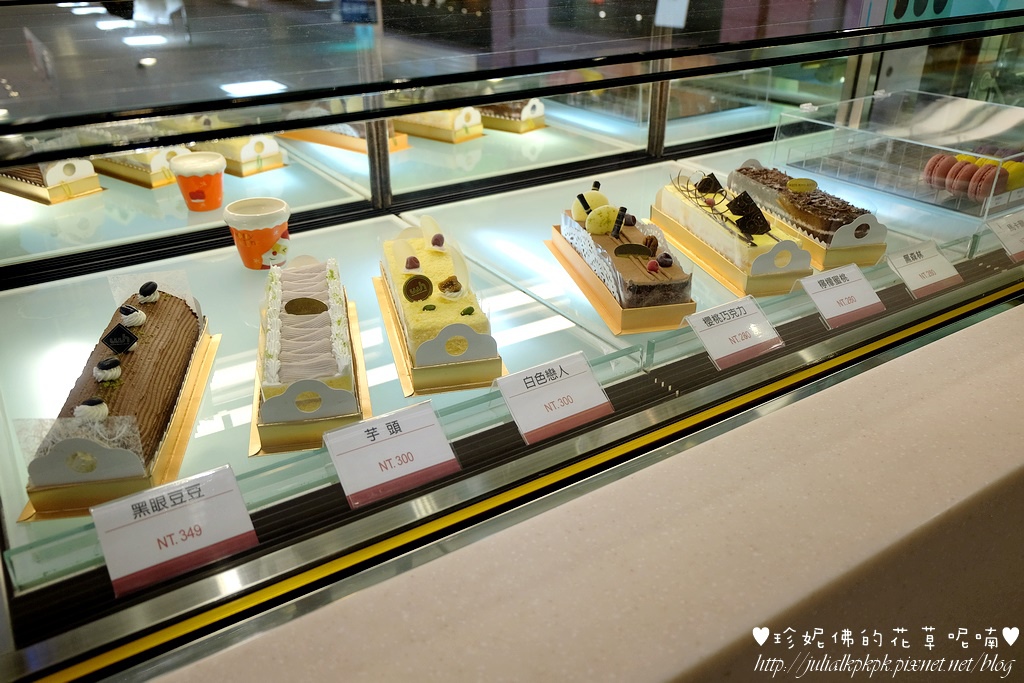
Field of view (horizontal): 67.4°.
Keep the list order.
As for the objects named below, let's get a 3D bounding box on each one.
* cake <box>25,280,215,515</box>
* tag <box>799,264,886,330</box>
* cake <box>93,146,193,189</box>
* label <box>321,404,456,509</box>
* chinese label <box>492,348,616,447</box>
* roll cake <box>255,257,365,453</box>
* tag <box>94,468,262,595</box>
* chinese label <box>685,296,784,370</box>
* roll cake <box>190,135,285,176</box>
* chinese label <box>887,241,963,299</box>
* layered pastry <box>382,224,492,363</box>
[{"bbox_3d":[-0.315,0.029,0.636,0.083,0.063,0.256,-5,29,-10],"label":"cake"},{"bbox_3d":[0.330,-0.044,0.772,0.083,0.007,0.057,-17,69,-27],"label":"tag"},{"bbox_3d":[-0.667,-0.325,1.347,0.261,0.058,0.077,19,33,34],"label":"cake"},{"bbox_3d":[-0.085,0.080,0.550,0.083,0.007,0.057,-16,67,-27],"label":"label"},{"bbox_3d":[0.036,0.048,0.654,0.088,0.012,0.060,-16,68,-29],"label":"chinese label"},{"bbox_3d":[-0.188,-0.004,0.707,0.083,0.058,0.256,-6,29,-13],"label":"roll cake"},{"bbox_3d":[-0.210,0.118,0.483,0.083,0.007,0.057,-17,68,-28],"label":"tag"},{"bbox_3d":[0.205,-0.008,0.708,0.083,0.007,0.057,-17,68,-28],"label":"chinese label"},{"bbox_3d":[-0.512,-0.349,1.343,0.230,0.060,0.083,19,33,31],"label":"roll cake"},{"bbox_3d":[0.443,-0.076,0.829,0.083,0.007,0.057,-17,69,-28],"label":"chinese label"},{"bbox_3d":[-0.081,-0.050,0.786,0.075,0.063,0.246,-7,29,-13],"label":"layered pastry"}]

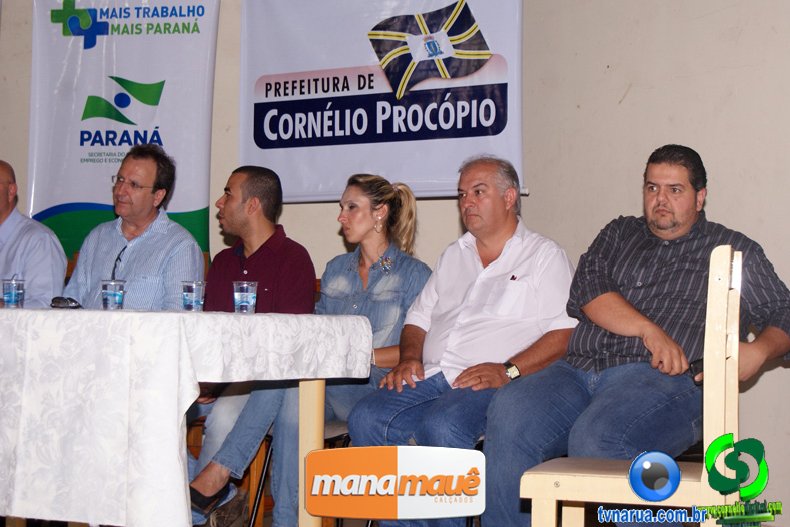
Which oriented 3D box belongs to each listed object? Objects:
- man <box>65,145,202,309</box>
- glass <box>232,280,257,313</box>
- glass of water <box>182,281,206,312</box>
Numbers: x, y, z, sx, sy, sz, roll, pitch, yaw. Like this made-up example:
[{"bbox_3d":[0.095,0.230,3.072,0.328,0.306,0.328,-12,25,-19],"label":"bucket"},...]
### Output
[{"bbox_3d":[-0.920,0.255,5.180,0.540,1.290,0.780,0,0,28],"label":"man"},{"bbox_3d":[-0.425,0.098,4.670,0.070,0.090,0.070,0,0,0],"label":"glass"},{"bbox_3d":[-0.590,0.099,4.850,0.070,0.090,0.070,0,0,0],"label":"glass of water"}]

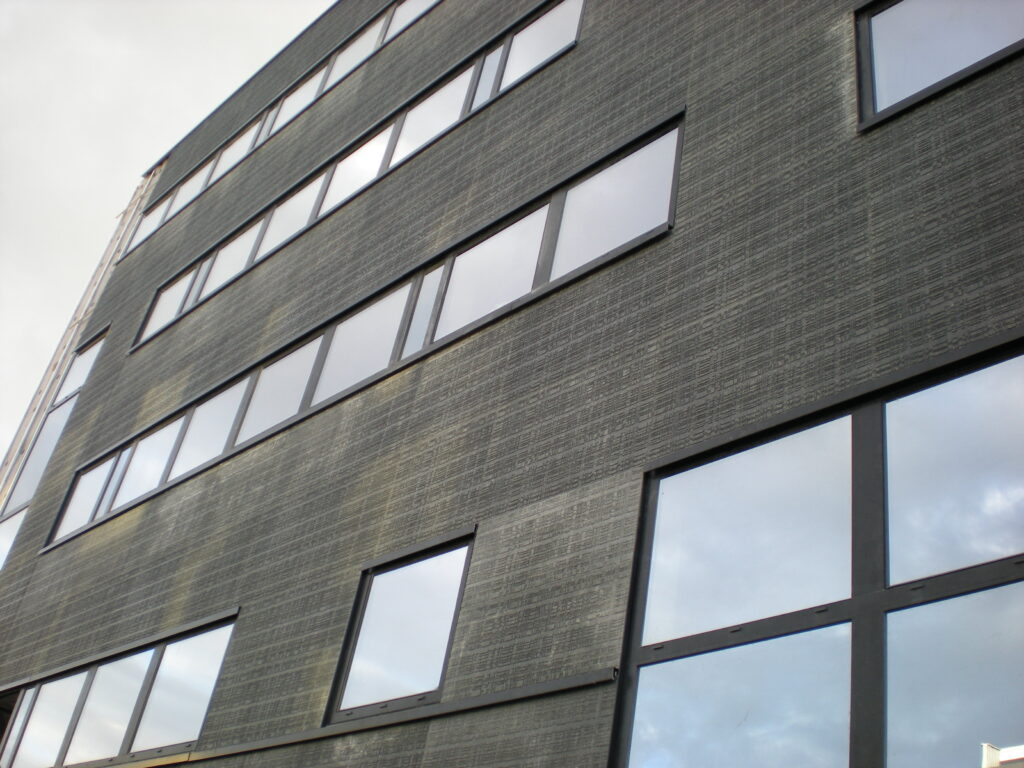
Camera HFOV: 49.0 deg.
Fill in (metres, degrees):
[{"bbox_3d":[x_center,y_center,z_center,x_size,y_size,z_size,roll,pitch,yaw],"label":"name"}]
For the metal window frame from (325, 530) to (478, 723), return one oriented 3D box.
[{"bbox_3d":[-0.836,1.807,8.392,0.150,1.339,1.332,36,-41,-31],"label":"metal window frame"}]

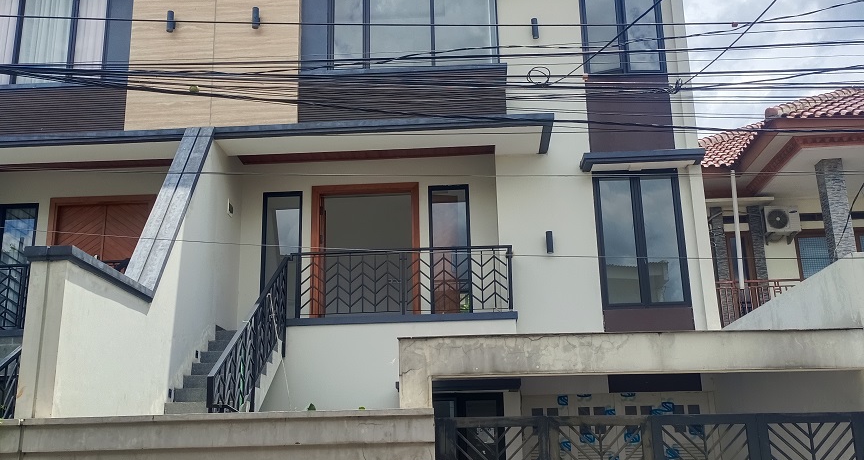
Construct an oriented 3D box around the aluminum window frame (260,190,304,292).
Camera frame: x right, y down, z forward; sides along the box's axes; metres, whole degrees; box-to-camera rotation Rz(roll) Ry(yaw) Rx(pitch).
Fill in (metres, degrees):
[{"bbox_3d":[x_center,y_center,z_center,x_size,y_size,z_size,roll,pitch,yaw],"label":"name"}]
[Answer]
[{"bbox_3d":[-2.204,0.466,12.221,0.598,2.130,0.100,-2,-14,3],"label":"aluminum window frame"}]

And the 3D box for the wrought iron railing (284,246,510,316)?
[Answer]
[{"bbox_3d":[-0.411,0.711,11.323,3.049,0.922,0.060,-2,-14,3],"label":"wrought iron railing"}]

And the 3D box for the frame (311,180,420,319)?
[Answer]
[{"bbox_3d":[-0.967,0.425,12.169,1.604,2.254,0.140,-2,-14,3],"label":"frame"}]

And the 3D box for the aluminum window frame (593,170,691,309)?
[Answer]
[{"bbox_3d":[2.890,0.121,11.513,1.199,1.960,0.100,-2,-14,3],"label":"aluminum window frame"}]

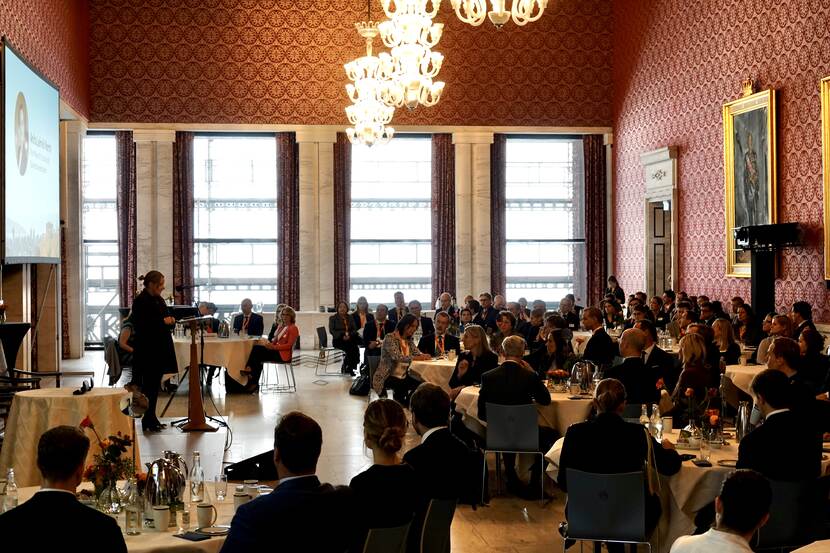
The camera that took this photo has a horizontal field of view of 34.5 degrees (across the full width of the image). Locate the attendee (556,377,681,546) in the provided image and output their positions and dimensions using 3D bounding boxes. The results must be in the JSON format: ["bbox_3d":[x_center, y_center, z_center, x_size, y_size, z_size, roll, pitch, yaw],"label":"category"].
[{"bbox_3d":[1.150,1.158,7.380,0.620,1.270,0.800,0,1,16],"label":"attendee"}]

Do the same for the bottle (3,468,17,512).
[{"bbox_3d":[-1.837,0.990,6.090,0.070,0.240,0.070,0,1,0],"label":"bottle"}]

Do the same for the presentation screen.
[{"bbox_3d":[-5.520,-1.610,19.450,0.100,2.870,5.000,0,1,-7],"label":"presentation screen"}]

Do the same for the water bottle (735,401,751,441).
[{"bbox_3d":[2.050,0.908,8.320,0.105,0.260,0.105,0,1,0],"label":"water bottle"}]

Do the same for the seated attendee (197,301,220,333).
[{"bbox_3d":[-3.220,1.023,20.750,0.520,1.260,0.780,0,1,-3],"label":"seated attendee"}]

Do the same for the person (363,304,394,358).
[{"bbox_3d":[-0.528,1.076,19.133,0.520,1.300,0.750,0,1,18],"label":"person"}]

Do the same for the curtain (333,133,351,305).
[{"bbox_3d":[-1.570,-1.090,28.500,0.420,3.950,0.250,0,1,-6],"label":"curtain"}]

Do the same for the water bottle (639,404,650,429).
[{"bbox_3d":[1.496,0.949,8.627,0.070,0.240,0.070,0,1,0],"label":"water bottle"}]

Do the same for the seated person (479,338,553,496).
[{"bbox_3d":[0.830,1.106,10.680,0.600,1.280,0.800,0,1,12],"label":"seated person"}]

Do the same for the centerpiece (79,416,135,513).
[{"bbox_3d":[-1.390,0.846,6.020,0.250,0.430,0.250,0,1,7],"label":"centerpiece"}]

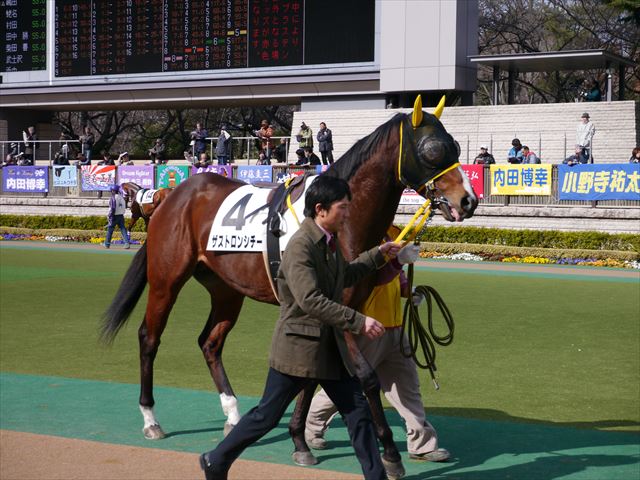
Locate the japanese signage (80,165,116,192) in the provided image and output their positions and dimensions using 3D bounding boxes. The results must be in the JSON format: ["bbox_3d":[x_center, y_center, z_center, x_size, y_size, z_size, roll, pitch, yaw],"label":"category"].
[{"bbox_3d":[-6.926,-1.928,41.689,1.540,0.786,0.050,2,3,35],"label":"japanese signage"}]

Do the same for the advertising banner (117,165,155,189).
[{"bbox_3d":[-5.613,-1.890,40.720,1.584,0.752,0.050,2,3,35],"label":"advertising banner"}]

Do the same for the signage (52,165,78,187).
[{"bbox_3d":[-8.155,-2.034,42.597,1.144,0.675,0.050,2,3,35],"label":"signage"}]

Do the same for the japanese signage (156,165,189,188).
[{"bbox_3d":[-4.401,-1.852,39.824,1.304,0.730,0.050,2,3,35],"label":"japanese signage"}]

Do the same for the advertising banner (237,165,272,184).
[{"bbox_3d":[-1.853,-1.774,37.942,1.287,0.698,0.050,2,3,35],"label":"advertising banner"}]

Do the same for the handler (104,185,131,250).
[{"bbox_3d":[-5.348,-0.615,35.200,0.780,1.679,0.520,2,3,35],"label":"handler"}]

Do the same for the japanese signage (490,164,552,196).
[{"bbox_3d":[4.979,-1.473,32.896,1.714,0.771,0.050,2,3,35],"label":"japanese signage"}]

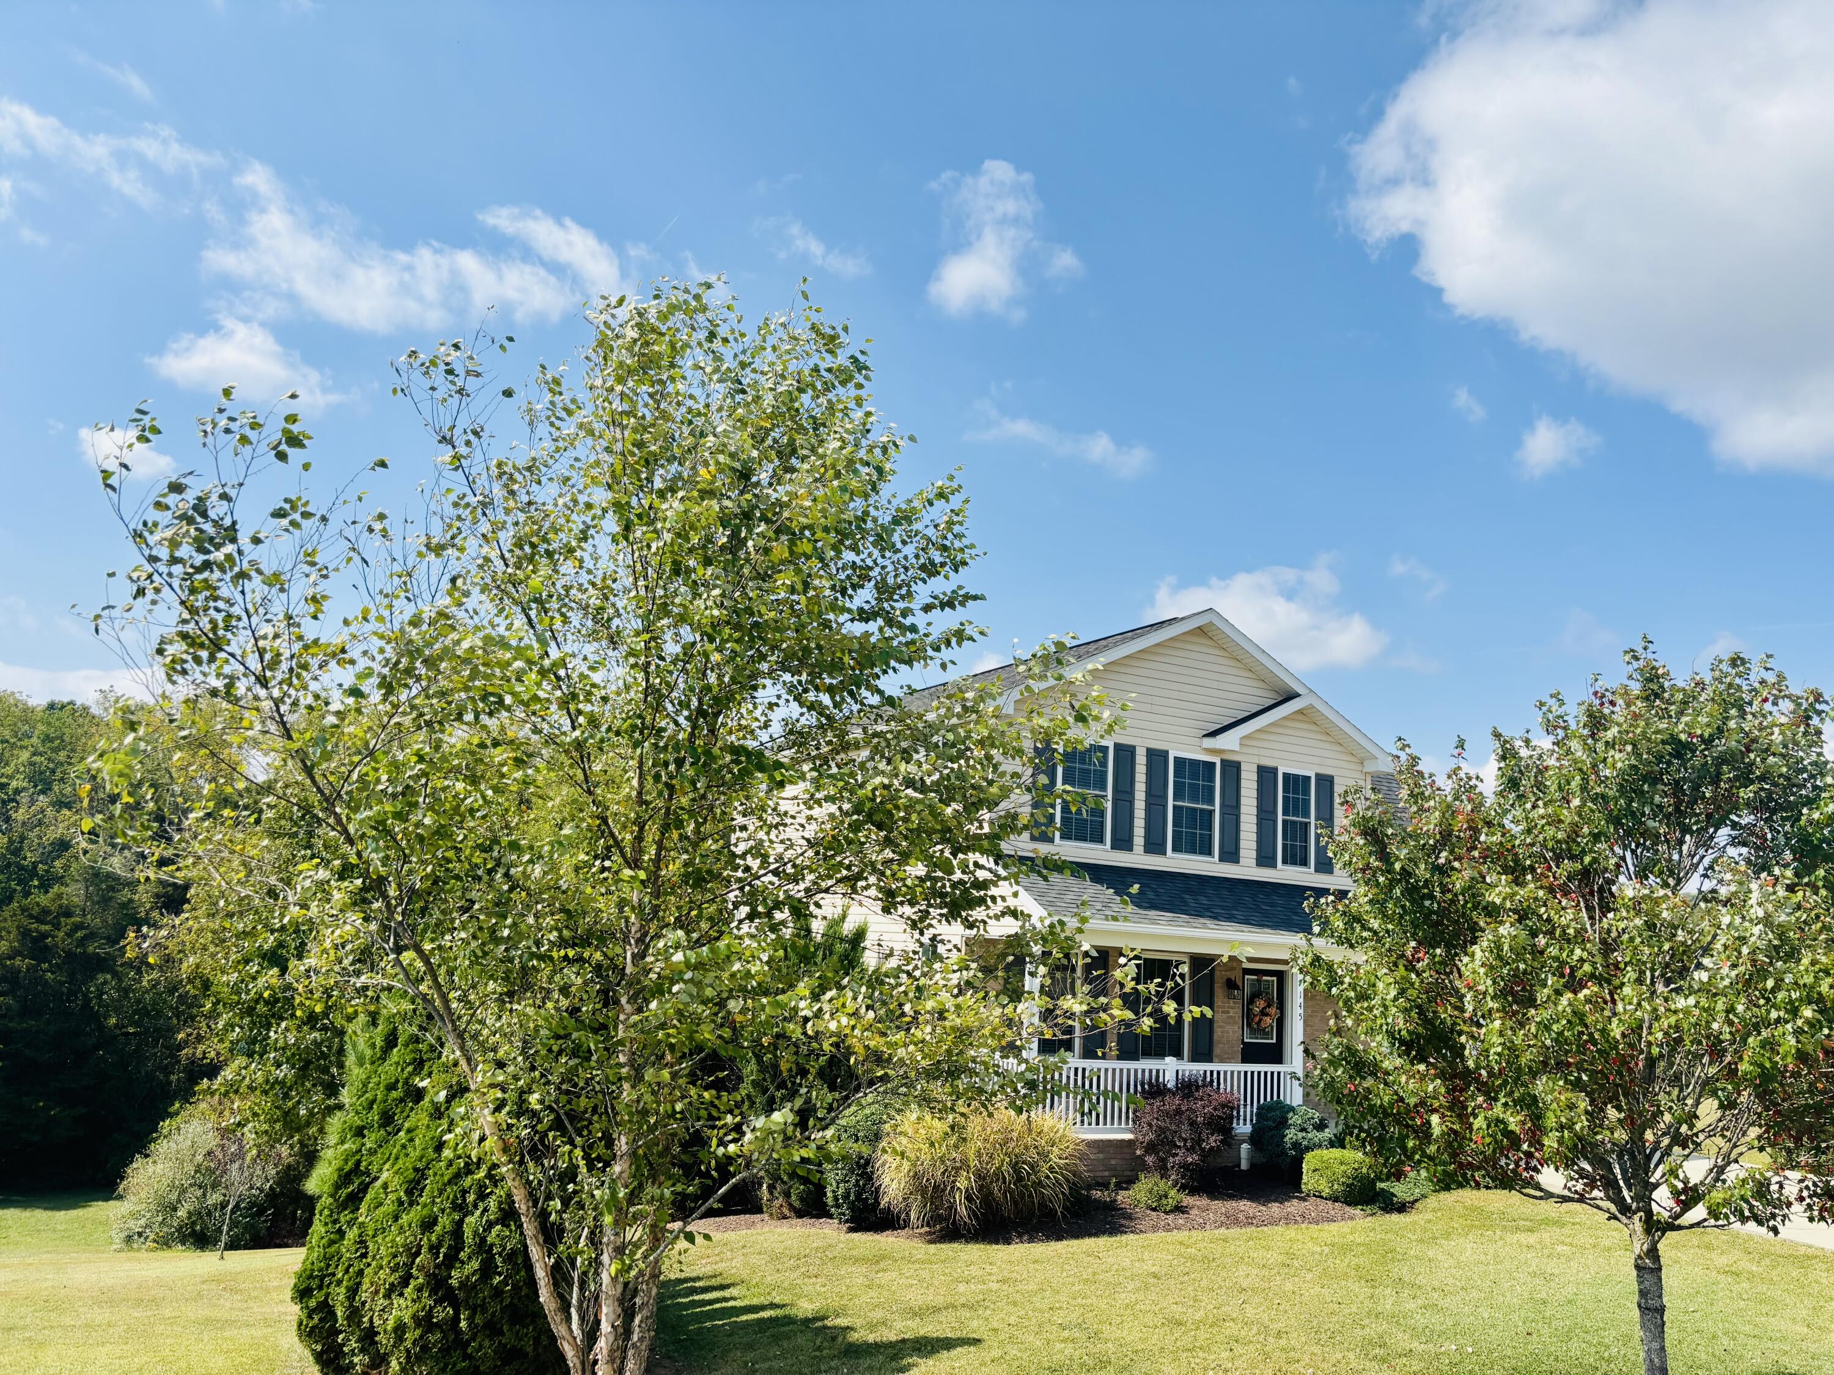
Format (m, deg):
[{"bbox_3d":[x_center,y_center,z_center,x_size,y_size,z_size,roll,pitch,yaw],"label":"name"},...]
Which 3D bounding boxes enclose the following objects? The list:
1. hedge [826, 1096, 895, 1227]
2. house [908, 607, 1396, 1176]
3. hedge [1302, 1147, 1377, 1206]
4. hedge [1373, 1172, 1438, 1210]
[{"bbox_3d":[-0.530,4.718,13.600,0.850,1.200,0.850,3,-11,1],"label":"hedge"},{"bbox_3d":[1.941,3.299,23.647,7.200,7.850,11.600,9,-12,-26],"label":"house"},{"bbox_3d":[4.771,5.533,15.600,0.860,0.580,0.820,9,-12,-26],"label":"hedge"},{"bbox_3d":[5.506,5.691,15.500,0.800,0.420,0.750,9,-12,-26],"label":"hedge"}]

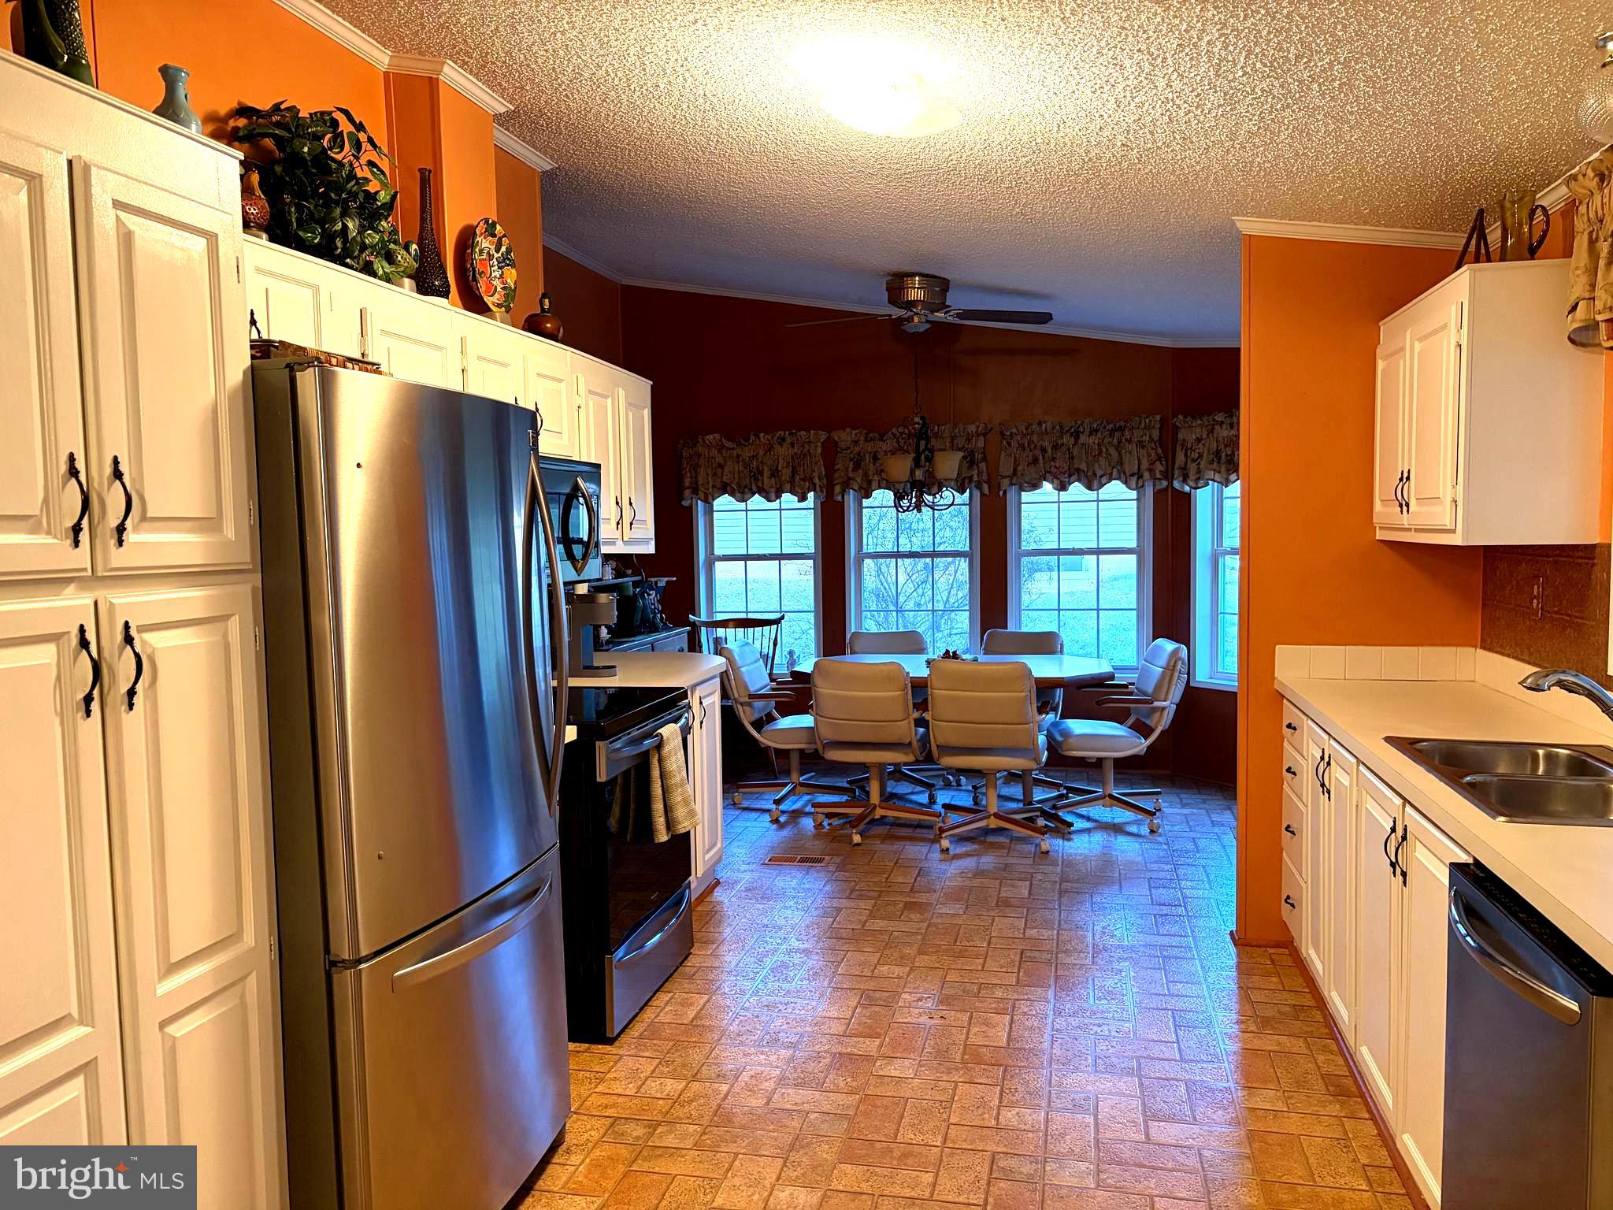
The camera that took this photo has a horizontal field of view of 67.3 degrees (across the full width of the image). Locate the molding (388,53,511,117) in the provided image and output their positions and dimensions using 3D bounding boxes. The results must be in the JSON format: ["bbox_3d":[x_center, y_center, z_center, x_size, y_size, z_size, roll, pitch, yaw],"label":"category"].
[{"bbox_3d":[-1.113,-1.602,3.780,0.220,0.085,0.460,0,4,13],"label":"molding"}]

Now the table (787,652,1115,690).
[{"bbox_3d":[0.762,0.691,6.222,1.600,0.750,1.040,0,4,13],"label":"table"}]

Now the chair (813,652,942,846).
[{"bbox_3d":[0.324,0.670,5.786,0.600,0.860,0.650,0,4,13],"label":"chair"}]

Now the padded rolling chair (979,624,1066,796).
[{"bbox_3d":[1.145,0.598,6.581,0.600,0.870,0.650,0,4,13],"label":"padded rolling chair"}]

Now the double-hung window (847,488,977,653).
[{"bbox_3d":[0.642,-0.260,7.287,0.790,1.320,0.130,0,4,13],"label":"double-hung window"}]

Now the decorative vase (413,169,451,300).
[{"bbox_3d":[-1.063,-1.038,3.422,0.110,0.375,0.110,0,4,13],"label":"decorative vase"}]

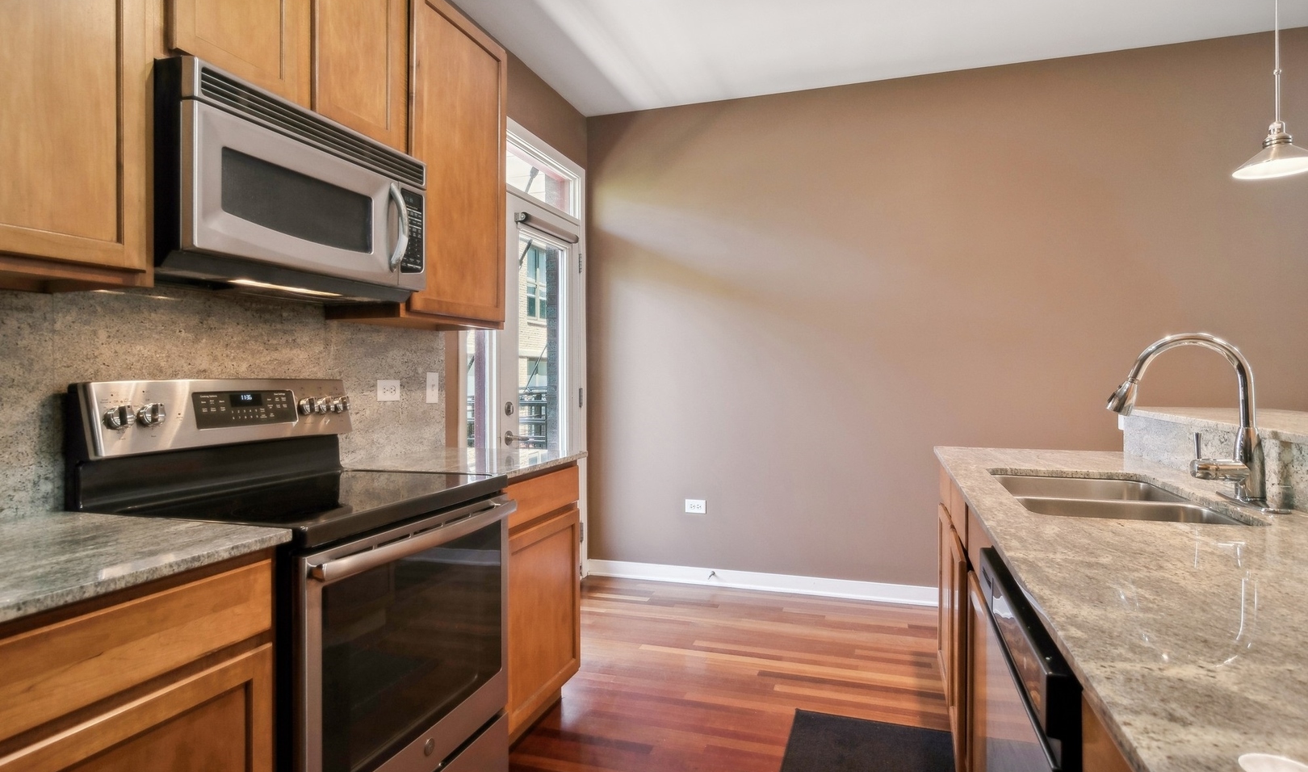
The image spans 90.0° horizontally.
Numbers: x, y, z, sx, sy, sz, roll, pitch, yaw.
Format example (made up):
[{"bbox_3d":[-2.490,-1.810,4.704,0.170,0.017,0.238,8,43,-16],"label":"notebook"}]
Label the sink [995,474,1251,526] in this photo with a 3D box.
[{"bbox_3d":[1.187,0.399,1.758,0.430,0.200,0.750,0,1,17],"label":"sink"}]

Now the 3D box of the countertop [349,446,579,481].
[{"bbox_3d":[-0.661,0.276,2.353,0.635,0.025,0.620,0,1,17],"label":"countertop"}]

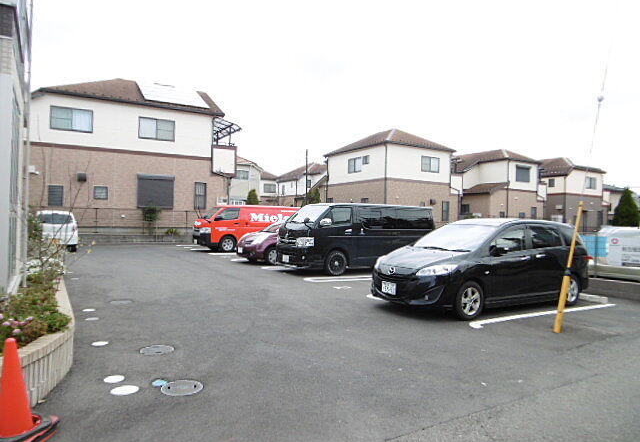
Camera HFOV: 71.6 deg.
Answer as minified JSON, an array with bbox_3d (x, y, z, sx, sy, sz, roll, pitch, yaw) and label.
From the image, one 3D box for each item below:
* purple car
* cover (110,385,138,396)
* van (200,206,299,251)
[{"bbox_3d":[-0.841,0.637,15.146,3.950,1.520,1.690,1,0,-31],"label":"purple car"},{"bbox_3d":[-1.681,1.459,3.829,0.240,0.015,0.240,1,0,-30],"label":"cover"},{"bbox_3d":[-3.157,0.335,20.024,4.695,1.980,1.695,1,0,-31],"label":"van"}]

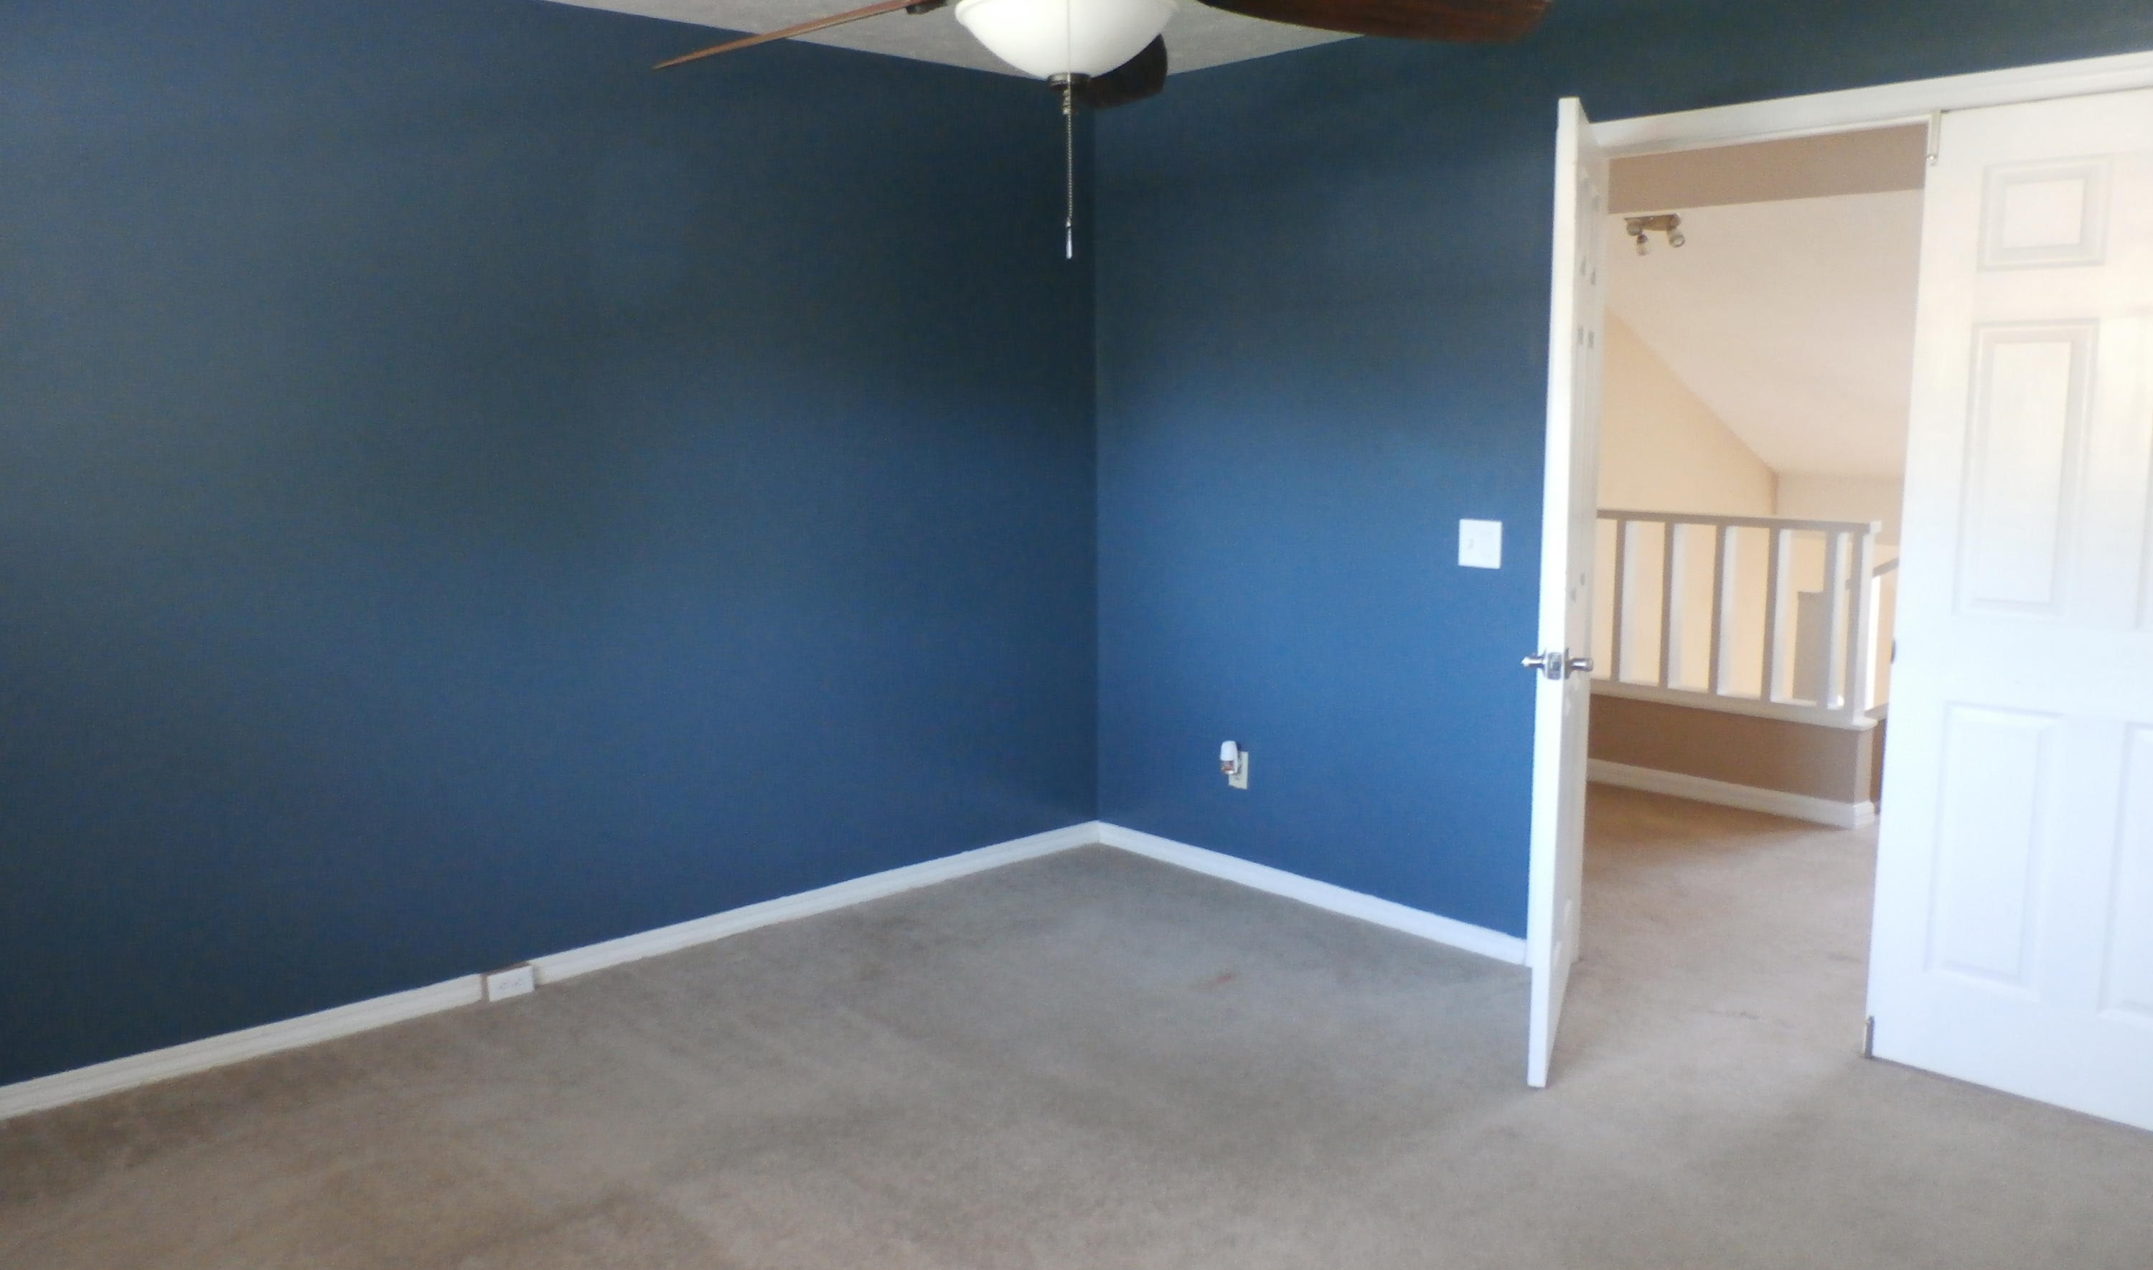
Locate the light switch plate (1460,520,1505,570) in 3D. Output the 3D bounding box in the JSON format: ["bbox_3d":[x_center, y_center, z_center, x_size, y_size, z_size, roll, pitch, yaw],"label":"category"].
[{"bbox_3d":[1.032,-0.232,3.982,0.009,0.118,0.118,-8,12,-43],"label":"light switch plate"}]

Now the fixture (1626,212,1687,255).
[{"bbox_3d":[2.255,-1.561,6.050,0.120,0.145,0.250,-8,12,-43],"label":"fixture"}]

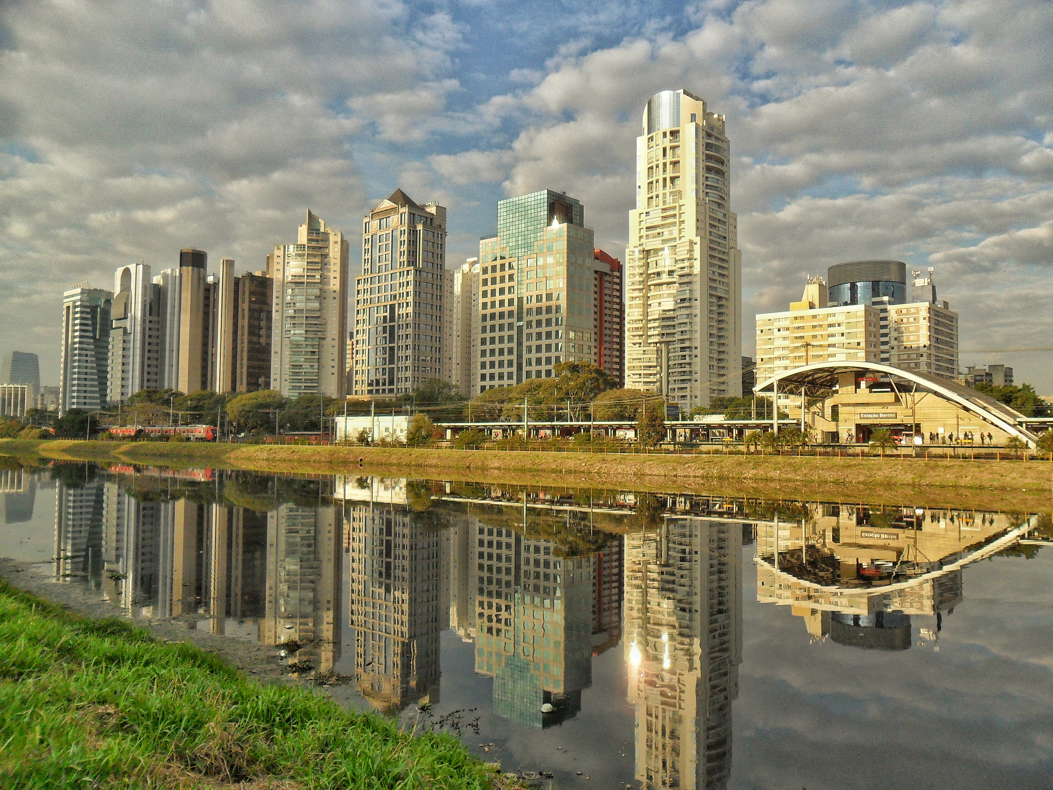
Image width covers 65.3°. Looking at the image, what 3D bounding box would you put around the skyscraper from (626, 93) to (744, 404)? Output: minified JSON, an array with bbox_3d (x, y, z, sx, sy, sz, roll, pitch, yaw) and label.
[{"bbox_3d":[63.730,-53.010,333.690,34.970,141.060,31.150,-2,-4,43],"label":"skyscraper"}]

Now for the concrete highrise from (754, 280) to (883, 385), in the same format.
[{"bbox_3d":[87.370,-10.810,246.570,32.710,47.780,12.680,-2,-4,41],"label":"concrete highrise"}]

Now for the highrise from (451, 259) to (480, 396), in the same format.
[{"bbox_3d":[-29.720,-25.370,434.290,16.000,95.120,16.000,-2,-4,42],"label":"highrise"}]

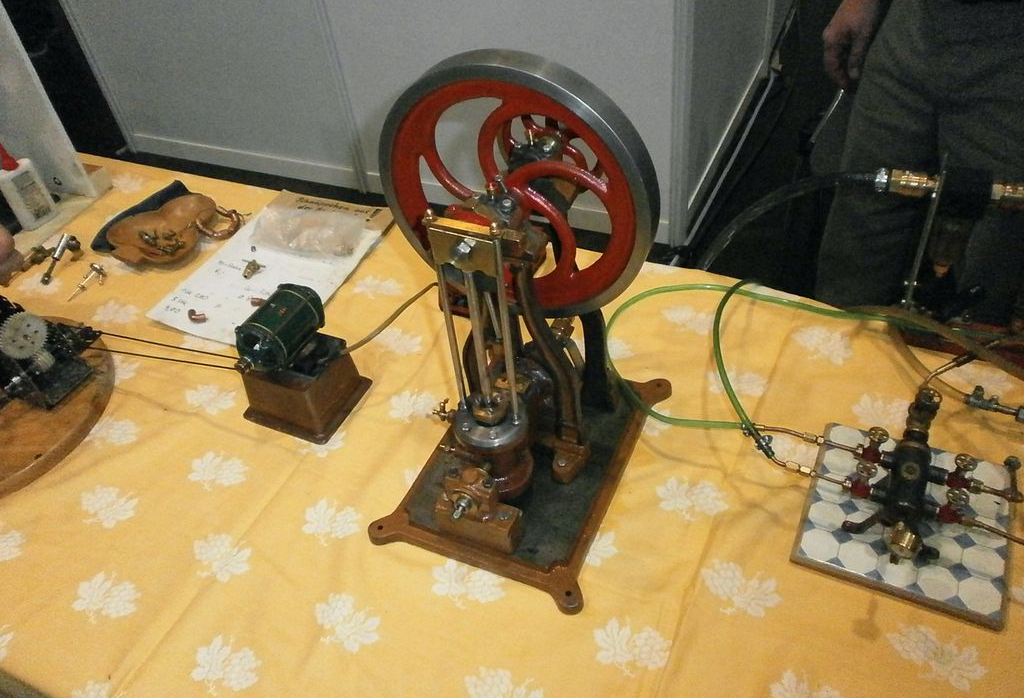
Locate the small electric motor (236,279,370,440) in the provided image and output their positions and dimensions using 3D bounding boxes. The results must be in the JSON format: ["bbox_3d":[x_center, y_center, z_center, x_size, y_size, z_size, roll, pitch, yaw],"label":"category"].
[{"bbox_3d":[-0.234,0.012,0.831,0.108,0.136,0.108,16,50,23],"label":"small electric motor"}]

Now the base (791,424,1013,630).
[{"bbox_3d":[0.342,0.144,0.695,0.159,0.014,0.158,14,49,22],"label":"base"}]

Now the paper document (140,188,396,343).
[{"bbox_3d":[-0.309,-0.115,1.062,0.207,0.006,0.293,14,49,22],"label":"paper document"}]

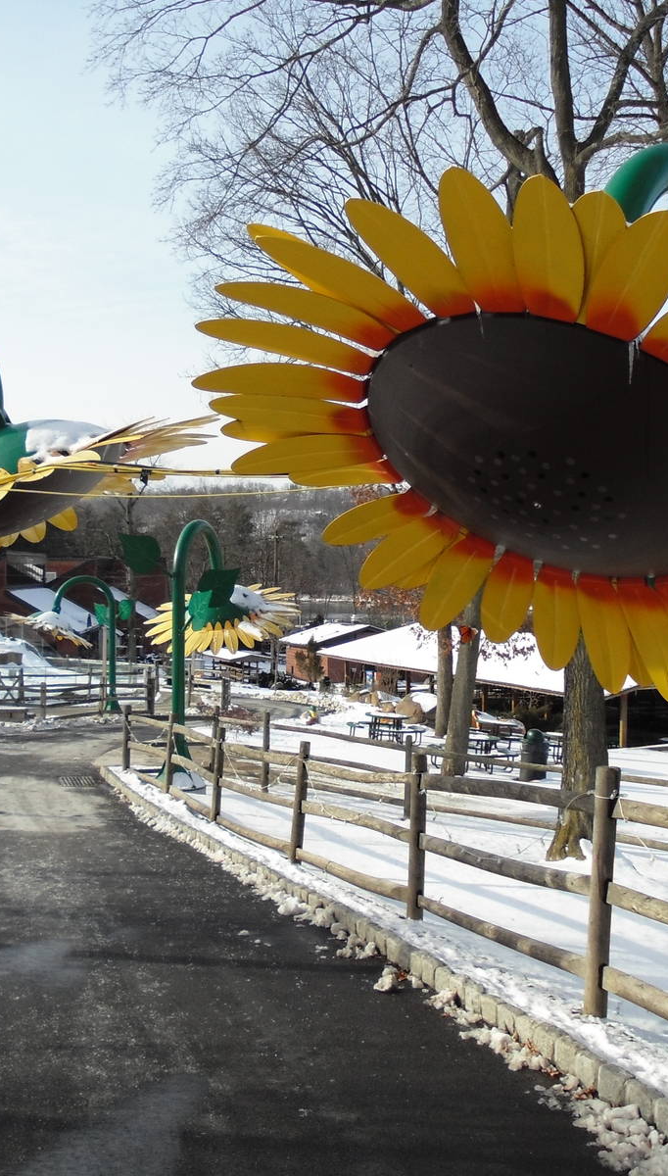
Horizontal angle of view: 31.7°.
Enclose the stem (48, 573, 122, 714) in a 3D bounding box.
[{"bbox_3d":[-7.327,1.753,35.286,2.235,4.250,0.850,0,0,-18],"label":"stem"}]

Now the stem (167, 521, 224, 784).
[{"bbox_3d":[-2.299,0.999,19.616,0.850,4.250,2.235,0,0,16],"label":"stem"}]

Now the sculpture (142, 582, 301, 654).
[{"bbox_3d":[-1.953,0.529,20.750,2.700,0.650,2.700,0,21,16],"label":"sculpture"}]

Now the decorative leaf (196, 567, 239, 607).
[{"bbox_3d":[-1.868,-0.010,18.900,0.700,0.630,0.130,0,0,-6],"label":"decorative leaf"}]

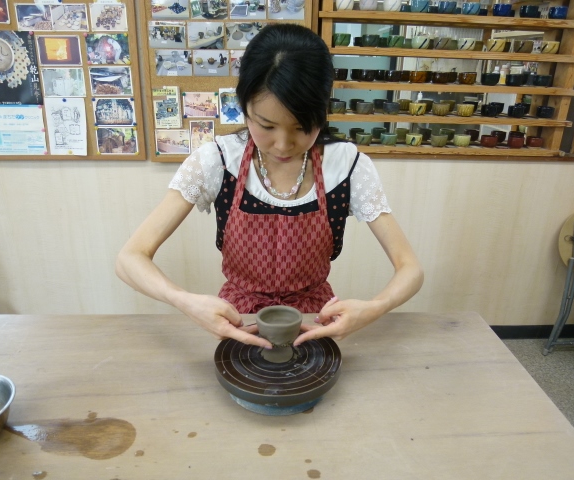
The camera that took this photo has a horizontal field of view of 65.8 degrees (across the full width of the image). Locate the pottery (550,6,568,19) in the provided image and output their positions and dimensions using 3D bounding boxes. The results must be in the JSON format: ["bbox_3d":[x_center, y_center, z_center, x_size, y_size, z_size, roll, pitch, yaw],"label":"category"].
[{"bbox_3d":[1.183,-0.984,1.936,0.071,0.050,0.071,0,19,-5],"label":"pottery"}]

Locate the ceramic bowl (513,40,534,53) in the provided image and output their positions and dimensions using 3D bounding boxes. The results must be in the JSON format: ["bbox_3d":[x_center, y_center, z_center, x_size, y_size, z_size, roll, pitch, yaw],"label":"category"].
[{"bbox_3d":[0.955,-0.778,1.795,0.067,0.045,0.067,1,20,0],"label":"ceramic bowl"}]

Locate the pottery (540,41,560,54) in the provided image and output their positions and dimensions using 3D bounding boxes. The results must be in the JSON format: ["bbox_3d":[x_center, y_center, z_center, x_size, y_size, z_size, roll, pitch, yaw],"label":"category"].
[{"bbox_3d":[1.069,-0.778,1.803,0.063,0.046,0.063,0,20,-4],"label":"pottery"}]

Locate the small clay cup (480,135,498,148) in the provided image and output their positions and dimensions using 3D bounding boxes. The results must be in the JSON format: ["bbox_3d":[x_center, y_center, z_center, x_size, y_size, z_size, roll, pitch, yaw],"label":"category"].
[{"bbox_3d":[0.954,-0.464,2.094,0.070,0.051,0.070,0,19,-5],"label":"small clay cup"}]

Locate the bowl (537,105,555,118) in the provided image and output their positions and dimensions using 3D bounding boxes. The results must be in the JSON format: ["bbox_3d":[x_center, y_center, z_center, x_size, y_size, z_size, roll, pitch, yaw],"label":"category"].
[{"bbox_3d":[1.206,-0.595,2.070,0.071,0.050,0.071,1,19,0],"label":"bowl"}]

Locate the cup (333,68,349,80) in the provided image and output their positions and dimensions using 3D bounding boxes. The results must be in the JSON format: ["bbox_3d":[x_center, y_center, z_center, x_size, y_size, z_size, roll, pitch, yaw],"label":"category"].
[{"bbox_3d":[0.212,-0.662,1.781,0.065,0.045,0.065,1,20,0],"label":"cup"}]

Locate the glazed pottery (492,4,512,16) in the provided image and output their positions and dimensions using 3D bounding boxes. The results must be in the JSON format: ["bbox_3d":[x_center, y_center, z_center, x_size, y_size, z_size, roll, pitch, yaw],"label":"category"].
[{"bbox_3d":[0.876,-0.931,1.802,0.074,0.051,0.074,1,17,-5],"label":"glazed pottery"}]

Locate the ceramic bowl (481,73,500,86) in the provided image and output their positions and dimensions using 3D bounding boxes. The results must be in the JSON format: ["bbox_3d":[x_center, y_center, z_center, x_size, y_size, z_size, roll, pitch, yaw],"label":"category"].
[{"bbox_3d":[0.917,-0.723,2.002,0.074,0.050,0.074,1,19,0],"label":"ceramic bowl"}]

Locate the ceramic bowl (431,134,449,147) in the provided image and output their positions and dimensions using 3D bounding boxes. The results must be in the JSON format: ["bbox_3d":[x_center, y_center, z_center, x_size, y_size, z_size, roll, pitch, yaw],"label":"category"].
[{"bbox_3d":[0.669,-0.434,1.940,0.074,0.051,0.074,2,17,-1],"label":"ceramic bowl"}]

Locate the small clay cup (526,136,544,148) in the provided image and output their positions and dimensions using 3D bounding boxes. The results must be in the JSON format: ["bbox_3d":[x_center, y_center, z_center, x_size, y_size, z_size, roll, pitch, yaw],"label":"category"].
[{"bbox_3d":[1.182,-0.465,2.112,0.071,0.047,0.071,1,19,0],"label":"small clay cup"}]

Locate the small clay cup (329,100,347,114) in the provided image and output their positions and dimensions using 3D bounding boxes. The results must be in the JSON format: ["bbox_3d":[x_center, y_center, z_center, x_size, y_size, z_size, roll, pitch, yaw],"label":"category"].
[{"bbox_3d":[0.230,-0.593,1.990,0.070,0.052,0.070,0,19,-5],"label":"small clay cup"}]

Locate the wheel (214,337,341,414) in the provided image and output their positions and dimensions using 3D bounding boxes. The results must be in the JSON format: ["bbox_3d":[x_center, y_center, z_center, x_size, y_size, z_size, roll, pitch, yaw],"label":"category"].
[{"bbox_3d":[-0.016,0.231,0.784,0.220,0.055,0.220,2,17,-1],"label":"wheel"}]

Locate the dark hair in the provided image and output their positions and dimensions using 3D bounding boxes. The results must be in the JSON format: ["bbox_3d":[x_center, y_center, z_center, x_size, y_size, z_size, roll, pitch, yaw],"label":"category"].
[{"bbox_3d":[-0.005,-0.313,0.875,0.185,0.215,0.210,2,42,0],"label":"dark hair"}]

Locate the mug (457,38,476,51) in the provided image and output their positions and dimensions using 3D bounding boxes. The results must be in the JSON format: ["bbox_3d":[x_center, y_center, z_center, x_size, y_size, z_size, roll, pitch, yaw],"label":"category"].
[{"bbox_3d":[0.744,-0.806,1.830,0.074,0.051,0.074,1,17,-5],"label":"mug"}]

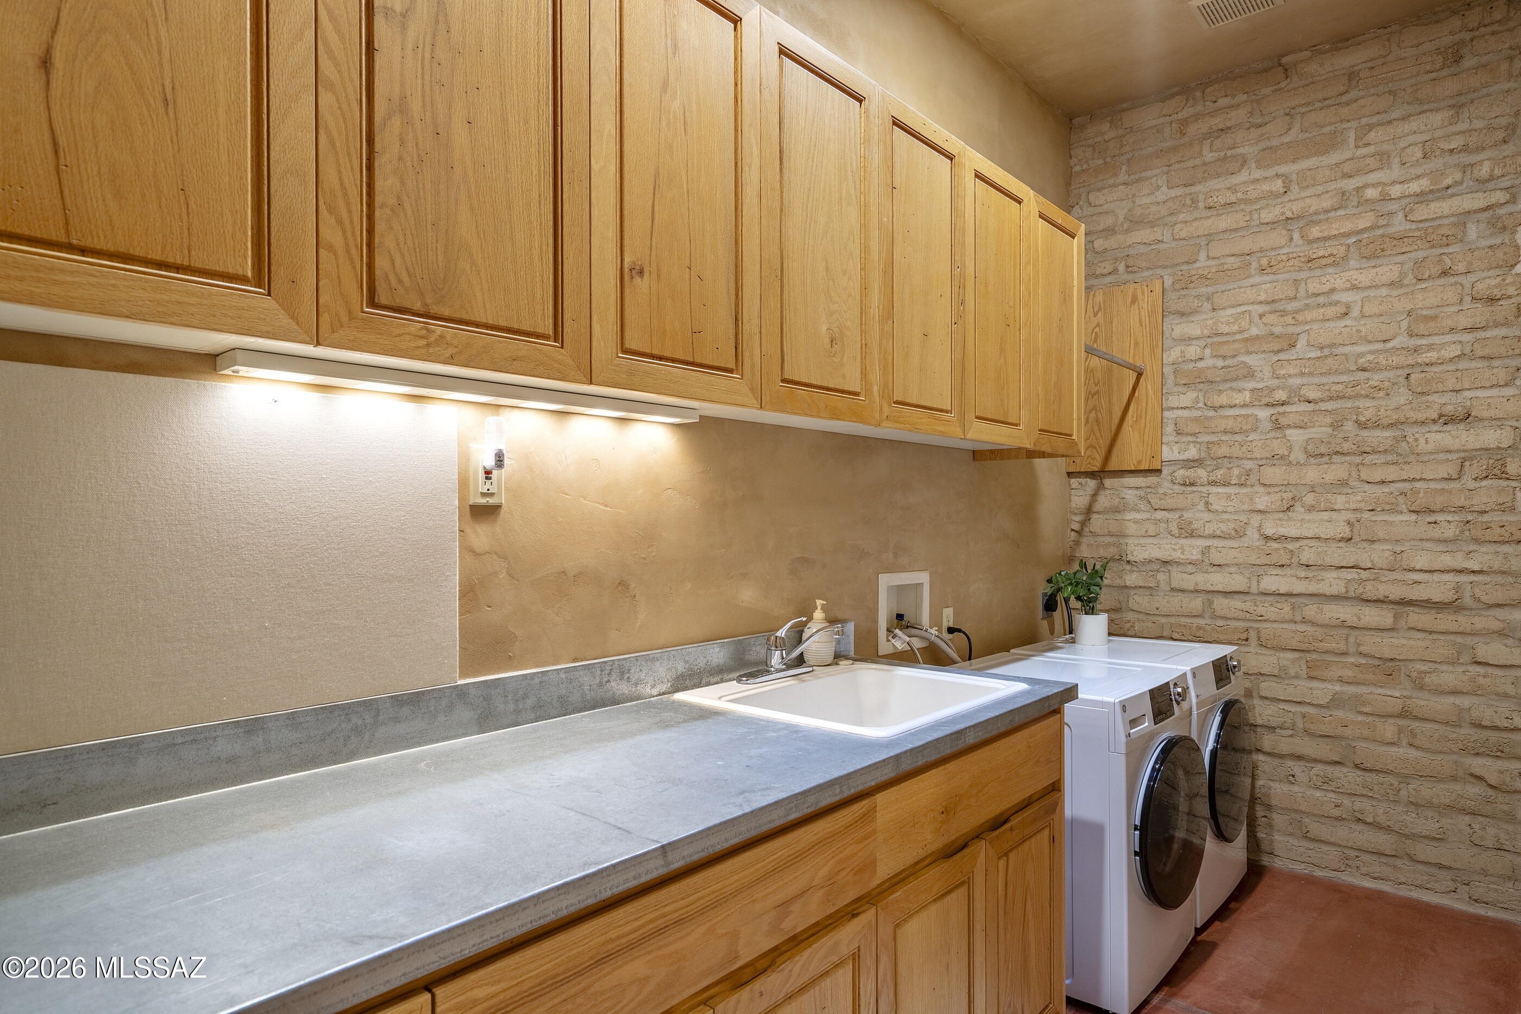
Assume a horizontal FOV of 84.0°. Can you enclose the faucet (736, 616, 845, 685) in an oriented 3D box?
[{"bbox_3d":[0.110,0.343,2.049,0.255,0.157,0.255,-1,-1,42],"label":"faucet"}]

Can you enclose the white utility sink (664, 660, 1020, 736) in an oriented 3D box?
[{"bbox_3d":[0.226,0.555,1.962,0.562,0.285,0.640,-1,-1,42],"label":"white utility sink"}]

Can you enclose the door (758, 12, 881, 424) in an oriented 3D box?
[{"bbox_3d":[0.127,-0.569,1.764,0.021,0.768,0.395,-1,-1,42],"label":"door"}]

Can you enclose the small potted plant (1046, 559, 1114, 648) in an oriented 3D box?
[{"bbox_3d":[1.226,0.358,3.234,0.220,0.325,0.240,-1,-1,42],"label":"small potted plant"}]

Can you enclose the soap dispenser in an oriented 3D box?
[{"bbox_3d":[0.158,0.340,2.273,0.088,0.167,0.088,0,-1,0],"label":"soap dispenser"}]

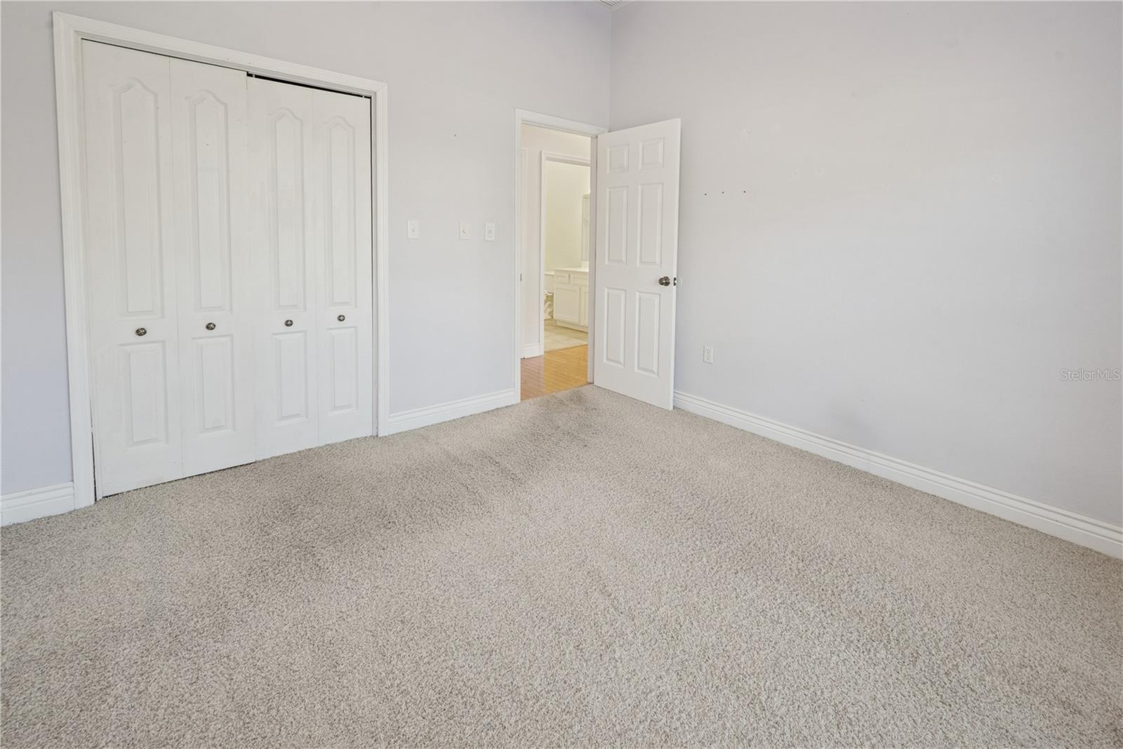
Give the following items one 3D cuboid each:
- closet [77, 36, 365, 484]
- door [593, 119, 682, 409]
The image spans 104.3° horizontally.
[{"bbox_3d":[-1.647,-0.538,2.326,1.180,2.030,0.045,-4,8,-35],"label":"closet"},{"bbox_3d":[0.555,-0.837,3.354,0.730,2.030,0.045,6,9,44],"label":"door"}]

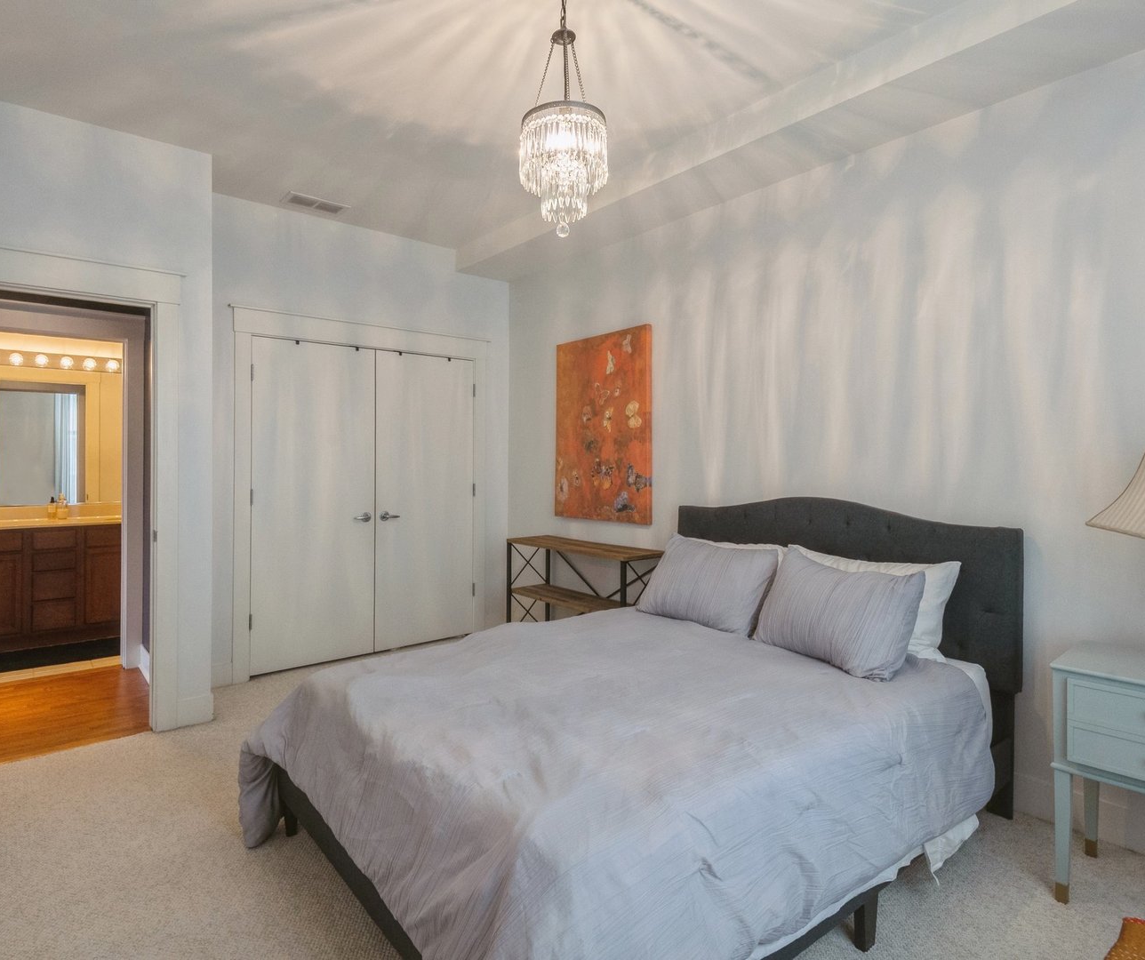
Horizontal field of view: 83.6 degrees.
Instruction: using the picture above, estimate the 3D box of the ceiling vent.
[{"bbox_3d":[-1.523,-1.631,3.792,0.343,0.025,0.200,0,1,-40],"label":"ceiling vent"}]

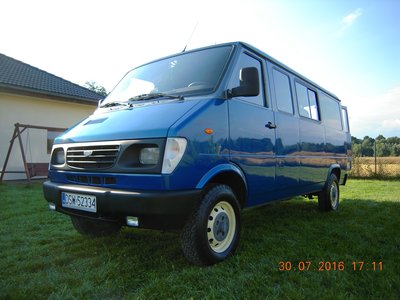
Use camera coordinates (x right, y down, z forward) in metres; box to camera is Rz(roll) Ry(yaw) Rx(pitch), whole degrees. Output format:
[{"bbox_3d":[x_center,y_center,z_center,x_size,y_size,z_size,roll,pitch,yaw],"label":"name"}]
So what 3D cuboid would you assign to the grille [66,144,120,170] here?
[{"bbox_3d":[-0.919,0.059,2.784,0.770,0.210,0.070,-1,-2,37],"label":"grille"}]

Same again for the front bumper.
[{"bbox_3d":[-0.854,0.433,2.860,1.880,0.310,0.420,-1,-2,37],"label":"front bumper"}]

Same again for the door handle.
[{"bbox_3d":[0.751,-0.257,3.423,0.050,0.055,0.200,-1,-2,37],"label":"door handle"}]

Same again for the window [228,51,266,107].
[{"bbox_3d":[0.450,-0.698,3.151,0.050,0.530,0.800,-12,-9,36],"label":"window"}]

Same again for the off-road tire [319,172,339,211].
[{"bbox_3d":[2.204,0.749,5.526,0.210,0.690,0.690,-1,-2,37],"label":"off-road tire"}]

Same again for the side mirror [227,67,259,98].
[{"bbox_3d":[0.378,-0.561,2.762,0.280,0.250,0.130,-1,-2,37],"label":"side mirror"}]

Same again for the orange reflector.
[{"bbox_3d":[0.079,-0.147,2.549,0.030,0.048,0.110,-1,-2,37],"label":"orange reflector"}]

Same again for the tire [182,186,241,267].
[{"bbox_3d":[0.125,0.662,2.839,0.210,0.690,0.690,-1,-2,37],"label":"tire"}]

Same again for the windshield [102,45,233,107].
[{"bbox_3d":[-0.426,-0.783,3.454,1.600,0.630,0.120,-1,-37,37],"label":"windshield"}]

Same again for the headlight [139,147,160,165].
[{"bbox_3d":[-0.372,0.040,2.495,0.200,0.140,0.090,-1,-2,37],"label":"headlight"}]

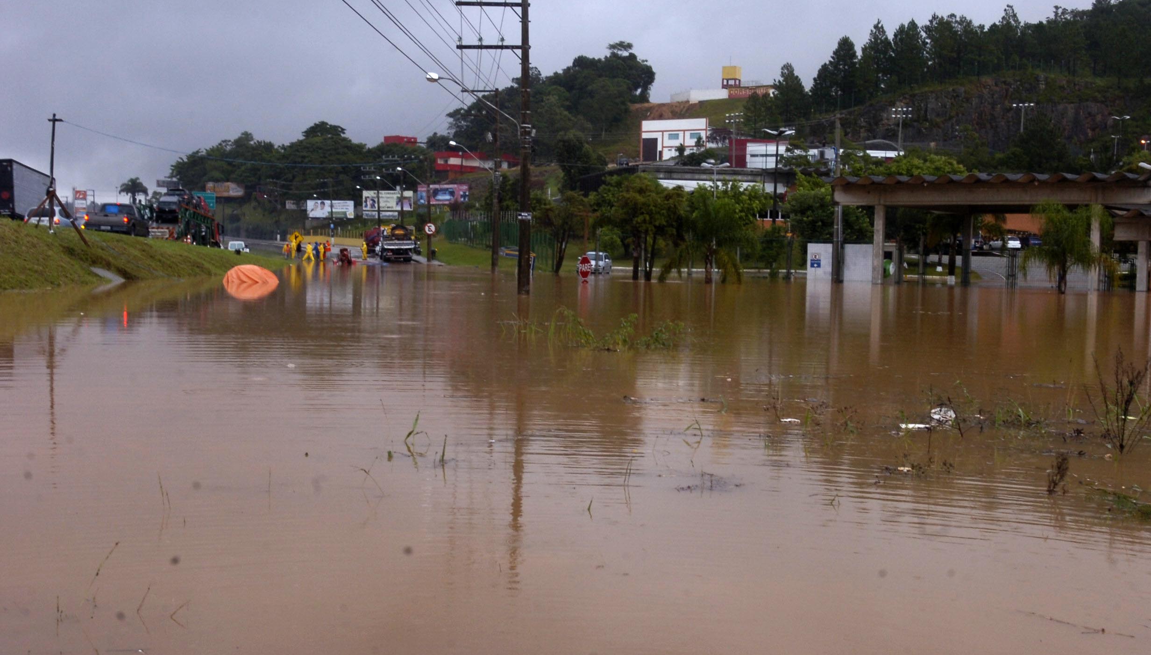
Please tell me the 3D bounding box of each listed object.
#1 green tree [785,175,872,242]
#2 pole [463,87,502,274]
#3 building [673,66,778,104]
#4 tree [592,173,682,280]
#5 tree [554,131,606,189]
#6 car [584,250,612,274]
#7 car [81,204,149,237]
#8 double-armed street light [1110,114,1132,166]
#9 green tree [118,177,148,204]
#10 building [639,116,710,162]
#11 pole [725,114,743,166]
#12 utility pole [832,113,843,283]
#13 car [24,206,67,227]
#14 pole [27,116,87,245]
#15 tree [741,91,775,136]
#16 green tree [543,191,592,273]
[{"bbox_3d":[16.386,-6.836,95.000,5.600,6.300,5.400,1,3,0],"label":"green tree"},{"bbox_3d":[-5.201,-8.185,82.003,2.150,10.400,0.400,1,3,-7],"label":"pole"},{"bbox_3d":[40.574,-66.963,405.000,27.000,10.000,13.000,3,4,24],"label":"building"},{"bbox_3d":[2.685,-4.254,64.508,3.900,5.000,3.800,1,3,0],"label":"tree"},{"bbox_3d":[0.501,-18.392,165.013,5.800,7.000,5.500,1,3,0],"label":"tree"},{"bbox_3d":[1.210,-3.870,90.500,1.680,1.500,4.100,2,3,7],"label":"car"},{"bbox_3d":[-20.100,-4.570,64.400,1.790,1.730,5.150,2,1,-7],"label":"car"},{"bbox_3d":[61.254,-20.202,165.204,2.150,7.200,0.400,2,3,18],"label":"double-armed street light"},{"bbox_3d":[-58.787,-16.061,195.000,4.100,7.800,4.100,1,3,0],"label":"green tree"},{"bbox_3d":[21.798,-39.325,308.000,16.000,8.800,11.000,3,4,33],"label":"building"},{"bbox_3d":[21.614,-24.798,200.041,2.800,9.000,0.800,4,4,41],"label":"pole"},{"bbox_3d":[14.021,-6.874,78.500,0.340,9.300,0.340,1,3,0],"label":"utility pole"},{"bbox_3d":[-24.800,-4.900,69.500,1.680,1.500,4.100,2,1,-7],"label":"car"},{"bbox_3d":[-17.118,-4.886,48.500,2.050,4.400,1.800,1,3,-11],"label":"pole"},{"bbox_3d":[35.530,-41.050,285.020,6.600,9.300,6.300,1,3,0],"label":"tree"},{"bbox_3d":[-0.542,-5.718,88.500,3.100,5.100,3.000,1,3,0],"label":"green tree"}]

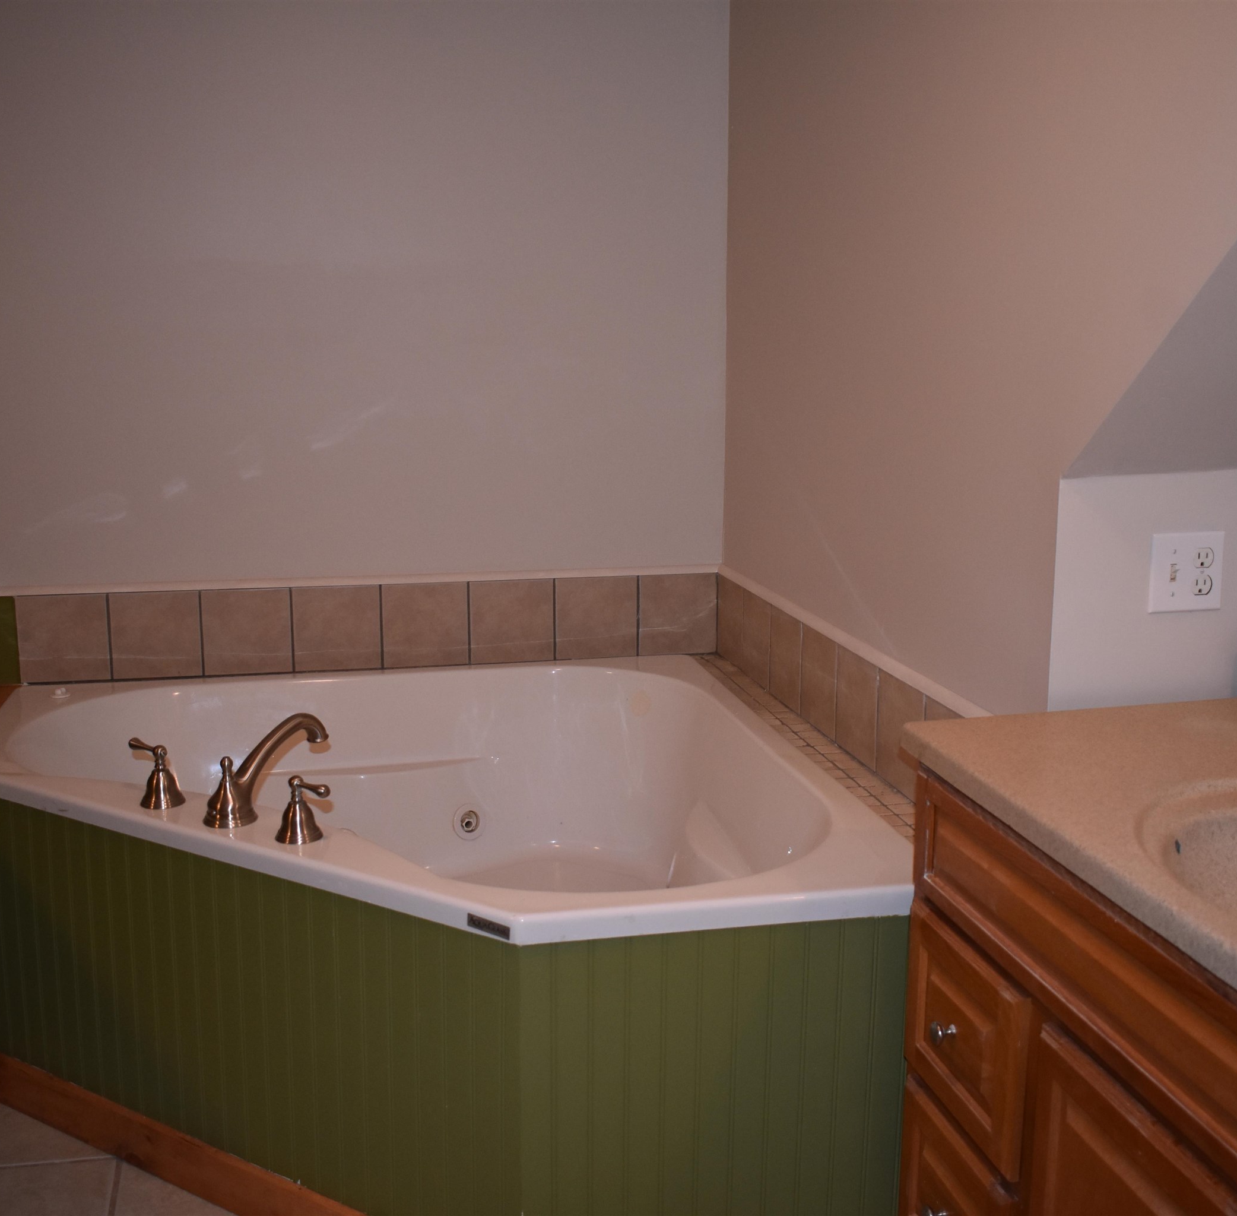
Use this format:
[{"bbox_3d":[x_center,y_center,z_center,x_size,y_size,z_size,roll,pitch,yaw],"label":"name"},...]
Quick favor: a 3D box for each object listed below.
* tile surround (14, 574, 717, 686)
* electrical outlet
[{"bbox_3d":[-0.560,0.044,3.624,1.655,0.201,0.015,-2,11,-12],"label":"tile surround"},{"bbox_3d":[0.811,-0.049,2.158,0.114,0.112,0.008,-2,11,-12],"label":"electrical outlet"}]

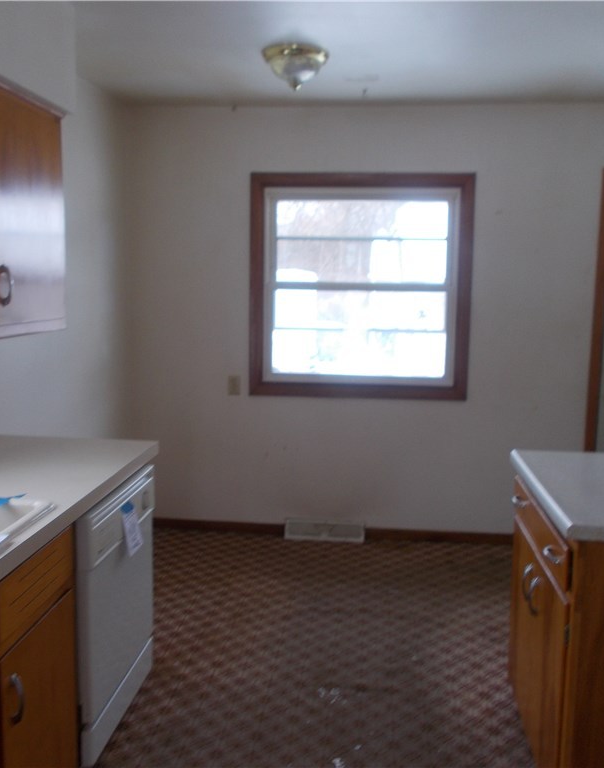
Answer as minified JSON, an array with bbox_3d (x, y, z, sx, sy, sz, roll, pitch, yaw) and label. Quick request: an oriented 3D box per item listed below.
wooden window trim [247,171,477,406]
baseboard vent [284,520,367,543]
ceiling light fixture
[{"bbox_3d":[0.315,-0.531,4.257,1.219,1.236,0.060,2,8,5],"label":"wooden window trim"},{"bbox_3d":[0.126,0.847,4.454,0.457,0.110,0.060,2,8,6],"label":"baseboard vent"},{"bbox_3d":[-0.029,-1.308,3.215,0.278,0.150,0.278,2,8,5],"label":"ceiling light fixture"}]

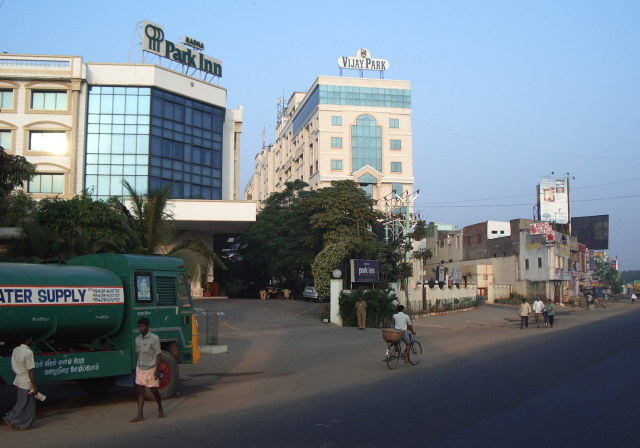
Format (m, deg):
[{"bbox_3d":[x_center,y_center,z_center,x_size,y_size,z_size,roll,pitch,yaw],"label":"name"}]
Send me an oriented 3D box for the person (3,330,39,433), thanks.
[{"bbox_3d":[-4.801,2.470,11.300,0.480,1.580,0.460,4,-7,-40],"label":"person"}]

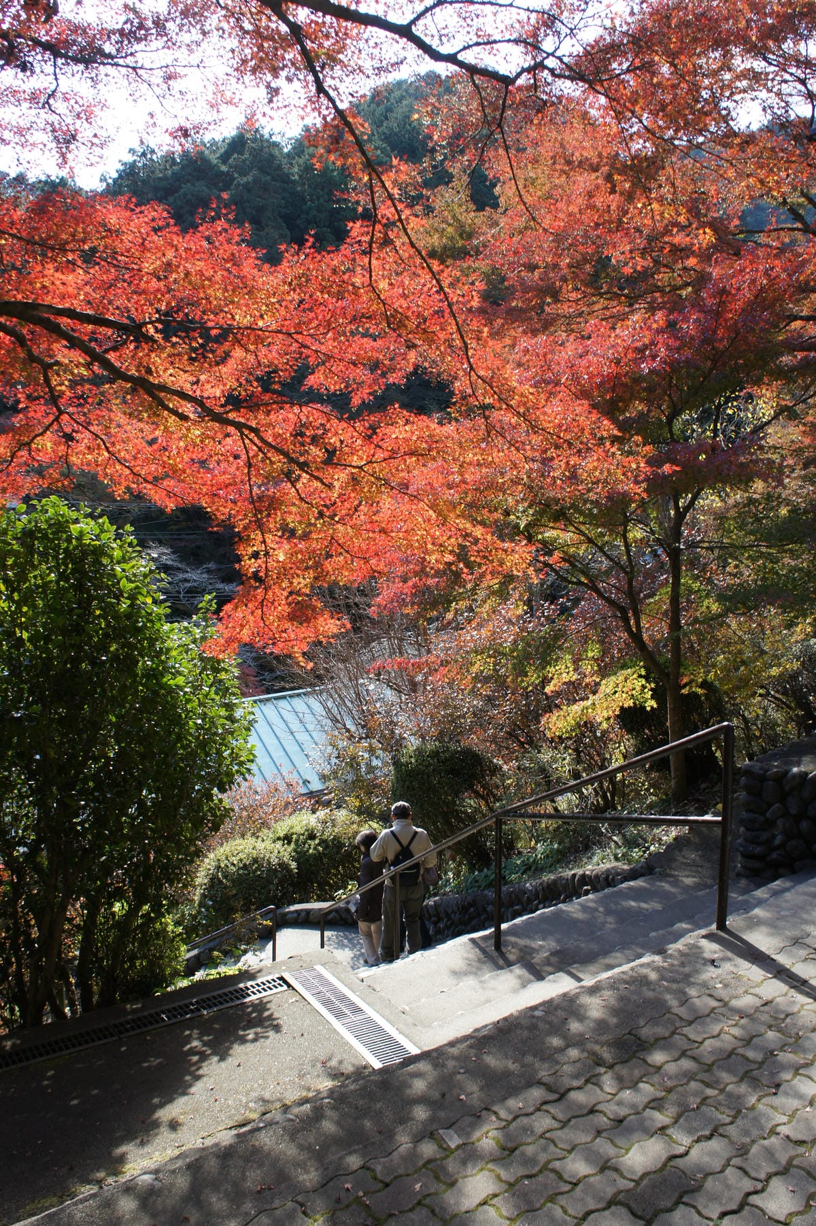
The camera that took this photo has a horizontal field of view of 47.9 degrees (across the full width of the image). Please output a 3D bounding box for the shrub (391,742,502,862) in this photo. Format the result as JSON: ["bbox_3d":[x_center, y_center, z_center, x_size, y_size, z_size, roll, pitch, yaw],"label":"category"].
[{"bbox_3d":[0.453,2.316,11.000,1.300,1.525,1.300,0,1,0],"label":"shrub"}]

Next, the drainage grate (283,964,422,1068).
[{"bbox_3d":[-0.249,1.592,3.645,0.185,0.030,0.922,-1,1,-29],"label":"drainage grate"}]

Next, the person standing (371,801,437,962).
[{"bbox_3d":[-0.055,2.787,9.550,0.640,1.663,0.420,0,1,-10],"label":"person standing"}]

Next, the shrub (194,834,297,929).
[{"bbox_3d":[-2.013,3.399,11.400,1.270,1.248,1.200,0,1,-10],"label":"shrub"}]

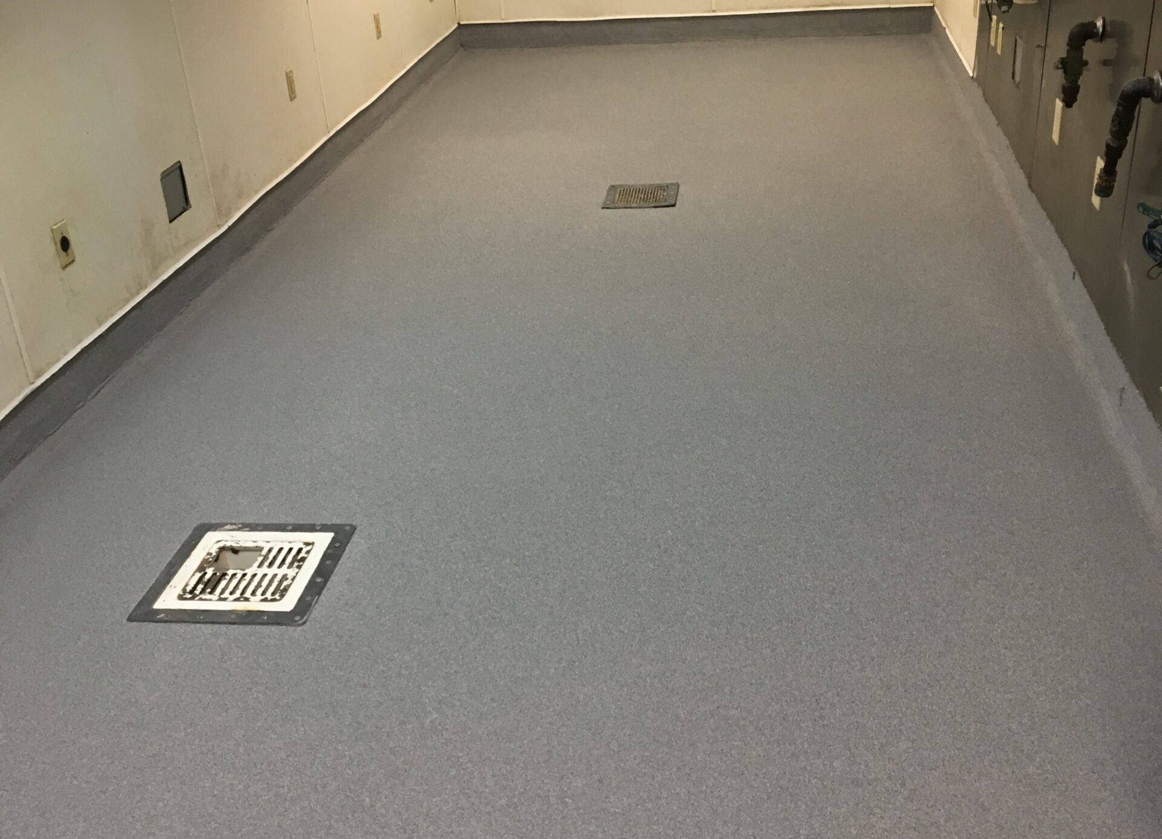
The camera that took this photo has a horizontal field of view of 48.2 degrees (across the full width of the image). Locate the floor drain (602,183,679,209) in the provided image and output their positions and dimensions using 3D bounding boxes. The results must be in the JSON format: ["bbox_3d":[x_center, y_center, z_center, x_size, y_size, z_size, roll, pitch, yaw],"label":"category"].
[{"bbox_3d":[0.235,-0.865,5.000,0.277,0.020,0.287,0,28,7],"label":"floor drain"}]

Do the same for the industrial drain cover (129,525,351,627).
[{"bbox_3d":[-0.730,0.329,2.831,0.387,0.020,0.387,0,28,8],"label":"industrial drain cover"}]

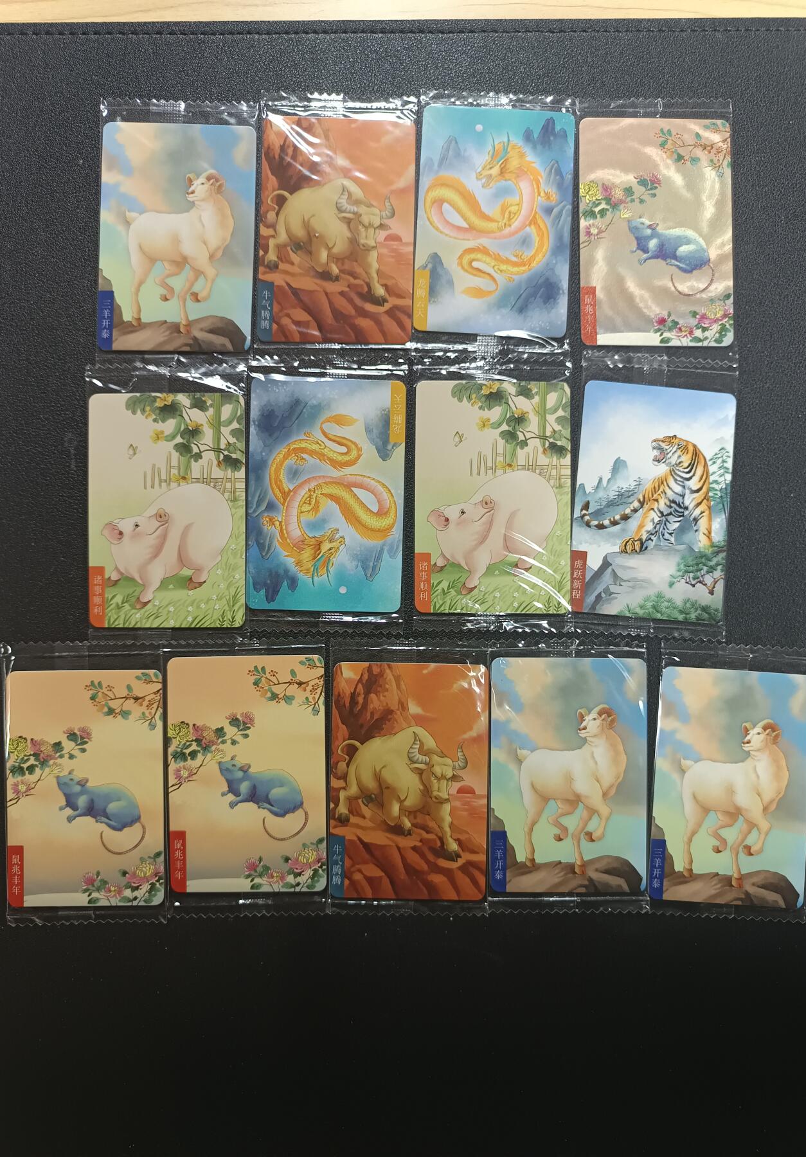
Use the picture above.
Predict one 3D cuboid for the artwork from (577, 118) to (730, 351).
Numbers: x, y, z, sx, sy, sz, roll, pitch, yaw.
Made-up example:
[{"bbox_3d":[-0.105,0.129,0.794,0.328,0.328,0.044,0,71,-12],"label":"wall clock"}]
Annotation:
[{"bbox_3d":[0.097,-0.133,0.307,0.058,0.001,0.088,0,89,-1],"label":"artwork"}]

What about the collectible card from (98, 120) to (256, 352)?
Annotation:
[{"bbox_3d":[-0.087,-0.132,0.309,0.059,0.002,0.088,1,88,0],"label":"collectible card"}]

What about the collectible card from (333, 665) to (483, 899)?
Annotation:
[{"bbox_3d":[0.002,0.076,0.301,0.058,0.001,0.088,1,89,-1],"label":"collectible card"}]

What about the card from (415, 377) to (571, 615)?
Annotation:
[{"bbox_3d":[0.035,-0.031,0.307,0.059,0.002,0.088,0,88,0],"label":"card"}]

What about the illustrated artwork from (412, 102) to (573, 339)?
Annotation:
[{"bbox_3d":[0.036,-0.138,0.310,0.059,0.002,0.088,3,88,0],"label":"illustrated artwork"}]

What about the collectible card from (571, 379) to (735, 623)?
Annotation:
[{"bbox_3d":[0.096,-0.029,0.307,0.059,0.002,0.088,5,88,0],"label":"collectible card"}]

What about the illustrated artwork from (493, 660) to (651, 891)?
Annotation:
[{"bbox_3d":[0.063,0.074,0.303,0.059,0.002,0.088,1,88,0],"label":"illustrated artwork"}]

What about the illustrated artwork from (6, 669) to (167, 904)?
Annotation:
[{"bbox_3d":[-0.120,0.079,0.303,0.059,0.002,0.088,-1,88,0],"label":"illustrated artwork"}]

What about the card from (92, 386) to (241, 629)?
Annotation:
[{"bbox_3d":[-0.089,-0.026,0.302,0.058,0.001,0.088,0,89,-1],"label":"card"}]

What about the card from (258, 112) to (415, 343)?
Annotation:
[{"bbox_3d":[-0.025,-0.135,0.310,0.059,0.002,0.088,1,88,0],"label":"card"}]

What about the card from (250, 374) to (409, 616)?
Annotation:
[{"bbox_3d":[-0.029,-0.032,0.303,0.058,0.001,0.088,1,89,-1],"label":"card"}]

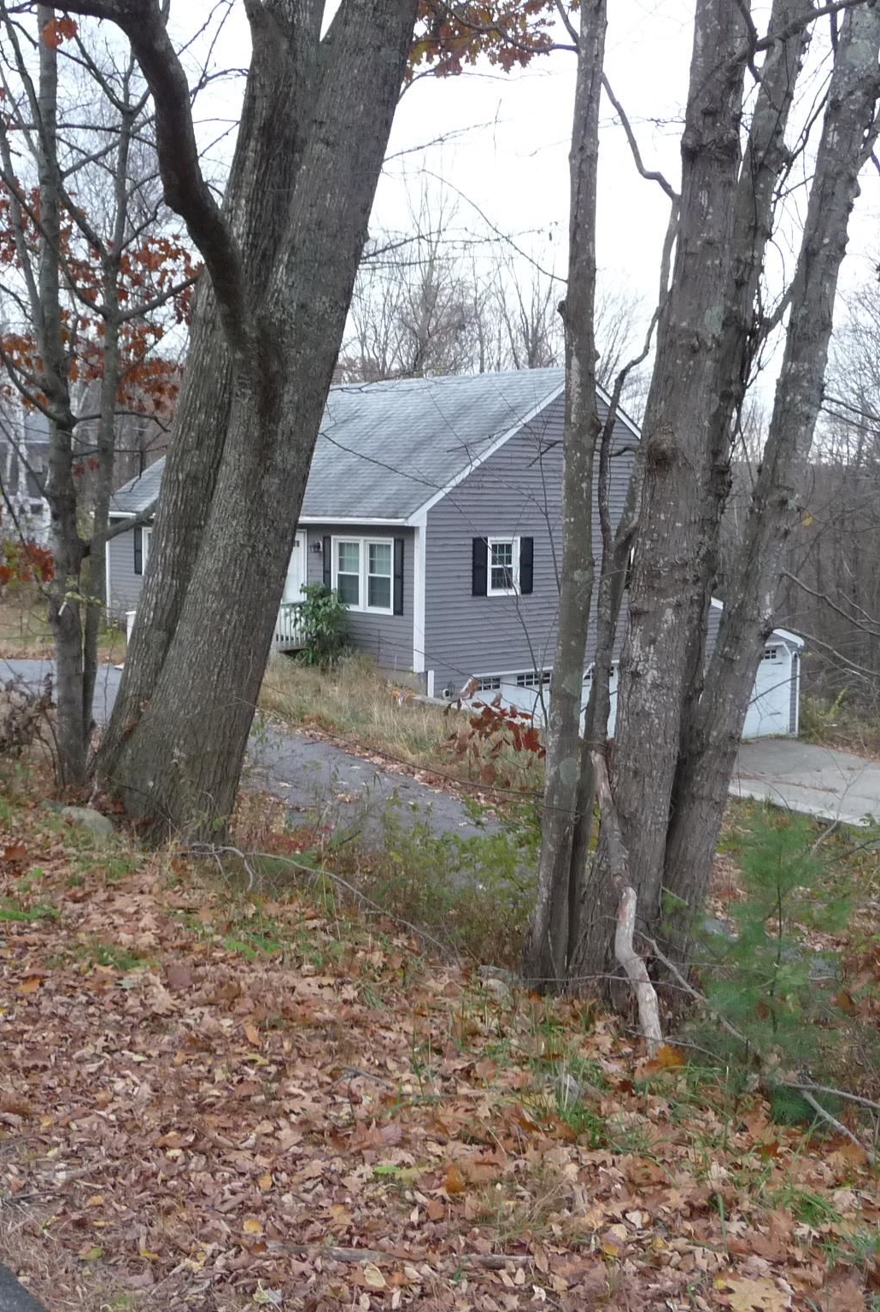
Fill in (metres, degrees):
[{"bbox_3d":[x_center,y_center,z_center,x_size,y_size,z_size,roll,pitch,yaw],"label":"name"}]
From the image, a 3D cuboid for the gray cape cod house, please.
[{"bbox_3d":[0.307,-2.233,33.527,12.828,8.154,11.264,-5,9,-43],"label":"gray cape cod house"}]

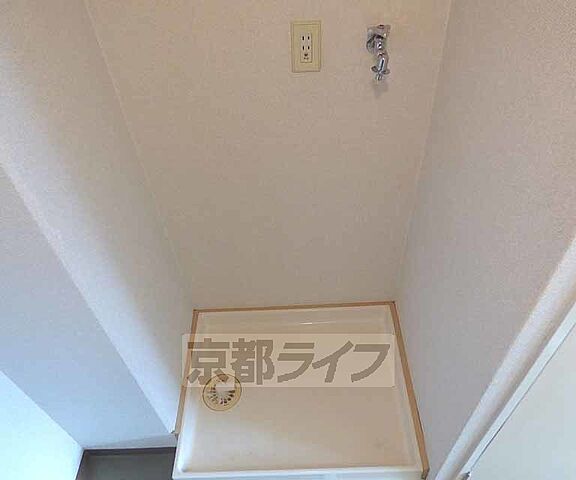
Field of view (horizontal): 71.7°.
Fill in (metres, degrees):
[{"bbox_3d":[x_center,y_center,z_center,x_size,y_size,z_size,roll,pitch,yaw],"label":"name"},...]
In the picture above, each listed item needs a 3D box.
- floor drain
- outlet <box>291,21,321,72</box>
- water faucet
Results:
[{"bbox_3d":[-0.245,0.574,1.491,0.145,0.020,0.145,-3,43,2],"label":"floor drain"},{"bbox_3d":[0.044,-0.470,0.969,0.070,0.120,0.010,-3,43,2],"label":"outlet"},{"bbox_3d":[0.211,-0.442,0.931,0.060,0.113,0.105,-3,43,2],"label":"water faucet"}]

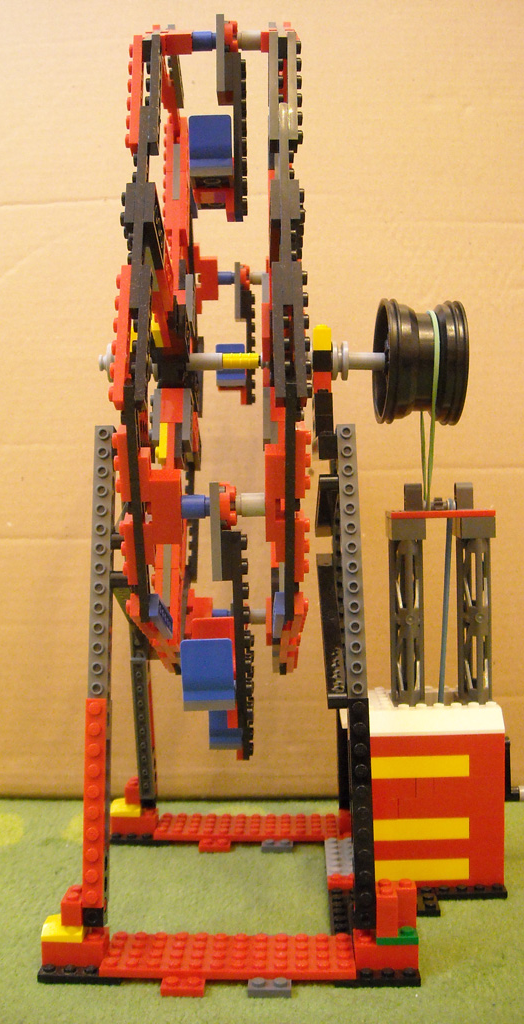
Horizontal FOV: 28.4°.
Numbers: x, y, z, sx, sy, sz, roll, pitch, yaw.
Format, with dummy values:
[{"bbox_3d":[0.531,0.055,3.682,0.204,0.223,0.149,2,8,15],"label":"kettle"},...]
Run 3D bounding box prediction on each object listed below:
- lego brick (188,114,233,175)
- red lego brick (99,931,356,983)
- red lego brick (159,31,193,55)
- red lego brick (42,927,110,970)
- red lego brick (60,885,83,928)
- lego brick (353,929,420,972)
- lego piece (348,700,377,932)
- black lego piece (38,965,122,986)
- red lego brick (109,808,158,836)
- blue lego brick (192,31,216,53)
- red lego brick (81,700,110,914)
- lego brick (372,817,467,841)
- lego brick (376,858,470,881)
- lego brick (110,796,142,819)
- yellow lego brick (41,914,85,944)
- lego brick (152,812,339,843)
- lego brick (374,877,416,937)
[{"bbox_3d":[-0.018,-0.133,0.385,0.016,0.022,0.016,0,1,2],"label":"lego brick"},{"bbox_3d":[-0.012,0.171,0.403,0.096,0.005,0.032,0,1,2],"label":"red lego brick"},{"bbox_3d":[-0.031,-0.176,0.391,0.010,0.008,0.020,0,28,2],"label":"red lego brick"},{"bbox_3d":[-0.072,0.169,0.405,0.024,0.011,0.016,0,1,2],"label":"red lego brick"},{"bbox_3d":[-0.072,0.151,0.398,0.008,0.011,0.016,0,1,2],"label":"red lego brick"},{"bbox_3d":[0.047,0.168,0.400,0.024,0.011,0.016,0,1,2],"label":"lego brick"},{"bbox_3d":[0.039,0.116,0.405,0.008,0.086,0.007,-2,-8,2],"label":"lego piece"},{"bbox_3d":[-0.068,0.175,0.396,0.032,0.005,0.016,0,2,2],"label":"black lego piece"},{"bbox_3d":[-0.067,0.166,0.551,0.024,0.010,0.016,0,1,2],"label":"red lego brick"},{"bbox_3d":[-0.023,-0.189,0.416,0.010,0.008,0.008,0,2,2],"label":"blue lego brick"},{"bbox_3d":[-0.066,0.114,0.408,0.008,0.080,0.005,0,-8,2],"label":"red lego brick"},{"bbox_3d":[0.069,0.142,0.468,0.048,0.010,0.008,0,1,2],"label":"lego brick"},{"bbox_3d":[0.071,0.163,0.477,0.048,0.010,0.008,0,2,2],"label":"lego brick"},{"bbox_3d":[-0.072,0.158,0.555,0.016,0.007,0.016,0,1,2],"label":"lego brick"},{"bbox_3d":[-0.076,0.159,0.398,0.016,0.007,0.016,0,1,2],"label":"yellow lego brick"},{"bbox_3d":[-0.007,0.168,0.550,0.096,0.005,0.032,0,2,2],"label":"lego brick"},{"bbox_3d":[0.051,0.152,0.399,0.016,0.018,0.016,0,2,2],"label":"lego brick"}]

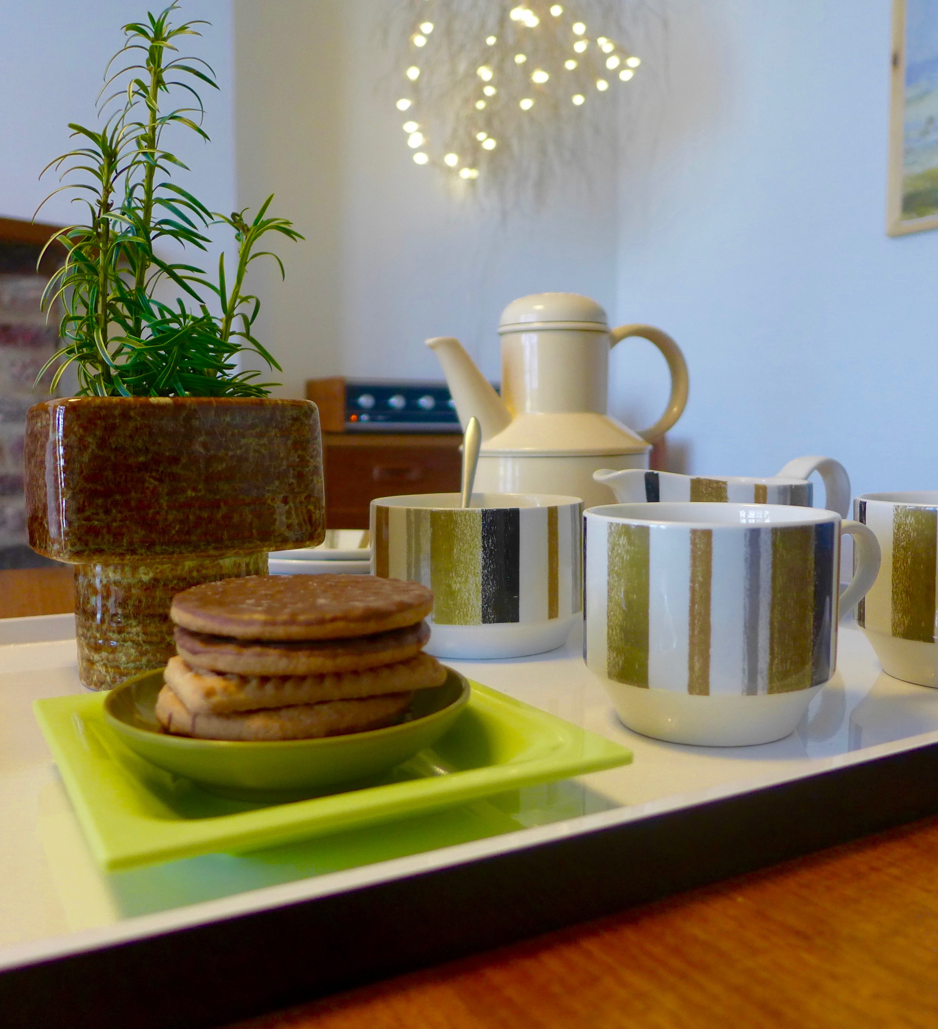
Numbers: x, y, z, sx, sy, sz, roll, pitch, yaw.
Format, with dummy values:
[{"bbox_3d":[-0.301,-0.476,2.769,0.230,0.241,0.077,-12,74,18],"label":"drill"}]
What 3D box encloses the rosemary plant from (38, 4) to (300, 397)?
[{"bbox_3d":[-0.119,-0.116,0.369,0.099,0.159,0.081,-3,6,-33],"label":"rosemary plant"}]

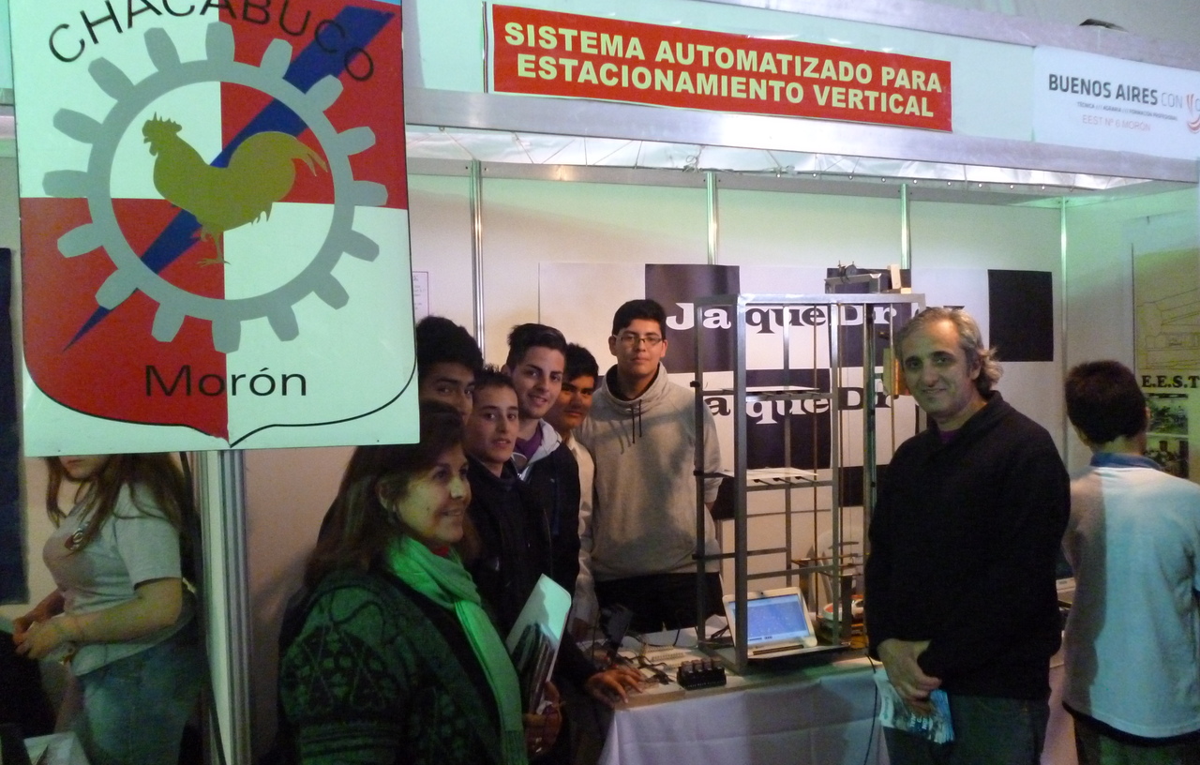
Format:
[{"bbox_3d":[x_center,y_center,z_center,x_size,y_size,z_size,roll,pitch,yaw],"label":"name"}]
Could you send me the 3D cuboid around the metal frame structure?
[{"bbox_3d":[0.645,0.269,2.941,0.655,1.057,0.253,-2,2,-23],"label":"metal frame structure"}]

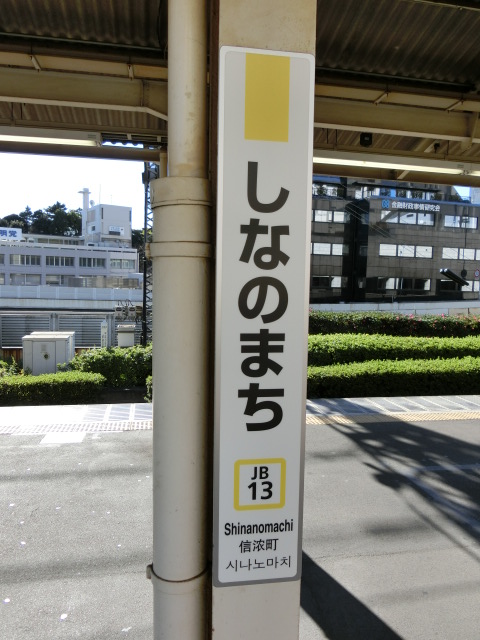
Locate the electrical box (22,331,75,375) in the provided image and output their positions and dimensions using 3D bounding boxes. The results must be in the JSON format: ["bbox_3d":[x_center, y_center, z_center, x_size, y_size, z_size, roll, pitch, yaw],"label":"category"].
[{"bbox_3d":[-5.075,0.994,12.381,1.116,1.278,0.928,0,4,-9],"label":"electrical box"}]

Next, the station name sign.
[{"bbox_3d":[0.050,0.016,1.026,0.205,1.180,0.018,0,4,-8],"label":"station name sign"}]

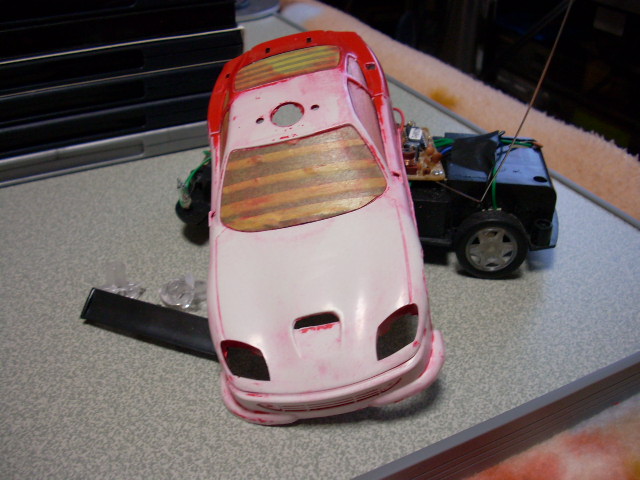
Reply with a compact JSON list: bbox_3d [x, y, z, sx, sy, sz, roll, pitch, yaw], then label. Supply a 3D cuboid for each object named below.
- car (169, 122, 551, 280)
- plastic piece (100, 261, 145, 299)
[{"bbox_3d":[0.020,-0.022,0.290,0.159,0.043,0.059,4,34,7],"label":"car"},{"bbox_3d":[-0.077,0.017,0.264,0.017,0.010,0.012,-1,33,0],"label":"plastic piece"}]

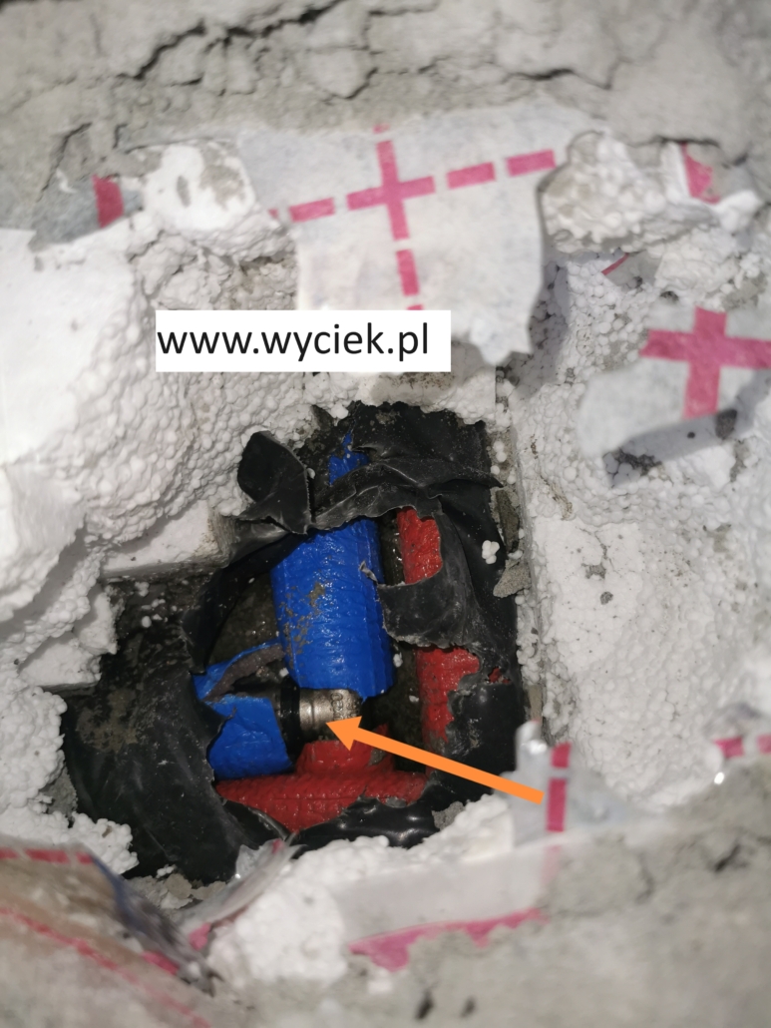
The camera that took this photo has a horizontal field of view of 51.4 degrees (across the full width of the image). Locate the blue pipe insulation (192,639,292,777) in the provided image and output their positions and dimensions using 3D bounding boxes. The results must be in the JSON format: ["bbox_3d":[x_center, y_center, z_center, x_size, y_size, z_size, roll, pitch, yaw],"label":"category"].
[{"bbox_3d":[-0.052,0.070,0.285,0.044,0.032,0.043,-5,65,-2],"label":"blue pipe insulation"}]

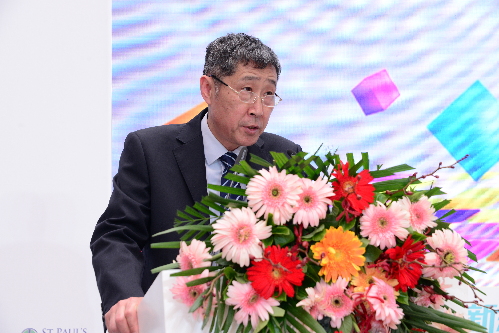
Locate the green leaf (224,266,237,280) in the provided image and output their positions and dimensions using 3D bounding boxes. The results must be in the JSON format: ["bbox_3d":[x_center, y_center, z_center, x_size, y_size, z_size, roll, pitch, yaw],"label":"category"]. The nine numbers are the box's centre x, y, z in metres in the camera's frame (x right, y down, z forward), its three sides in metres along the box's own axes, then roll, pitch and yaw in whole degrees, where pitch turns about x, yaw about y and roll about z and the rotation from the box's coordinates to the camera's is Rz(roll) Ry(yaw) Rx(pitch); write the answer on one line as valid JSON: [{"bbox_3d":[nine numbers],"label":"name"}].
[{"bbox_3d":[-0.034,0.191,1.730,0.022,0.026,0.012,0,-11,11],"label":"green leaf"}]

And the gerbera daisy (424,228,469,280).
[{"bbox_3d":[0.347,0.154,1.720,0.088,0.090,0.030,0,0,-19],"label":"gerbera daisy"}]

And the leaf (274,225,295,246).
[{"bbox_3d":[0.061,0.124,1.750,0.040,0.040,0.018,0,-6,-12],"label":"leaf"}]

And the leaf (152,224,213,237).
[{"bbox_3d":[-0.120,0.115,1.740,0.112,0.014,0.022,-6,25,-12],"label":"leaf"}]

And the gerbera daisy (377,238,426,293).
[{"bbox_3d":[0.280,0.181,1.790,0.098,0.103,0.040,1,0,-22],"label":"gerbera daisy"}]

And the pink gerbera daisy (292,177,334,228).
[{"bbox_3d":[0.109,0.064,1.770,0.094,0.096,0.035,0,-5,-6],"label":"pink gerbera daisy"}]

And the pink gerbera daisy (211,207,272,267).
[{"bbox_3d":[-0.014,0.125,1.730,0.108,0.106,0.035,0,-5,7],"label":"pink gerbera daisy"}]

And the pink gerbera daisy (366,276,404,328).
[{"bbox_3d":[0.245,0.245,1.750,0.080,0.096,0.045,2,-12,-30],"label":"pink gerbera daisy"}]

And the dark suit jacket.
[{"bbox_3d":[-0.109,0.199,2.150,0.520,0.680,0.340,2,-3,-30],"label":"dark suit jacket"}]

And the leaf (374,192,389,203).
[{"bbox_3d":[0.238,0.056,1.750,0.026,0.020,0.012,0,-17,-6],"label":"leaf"}]

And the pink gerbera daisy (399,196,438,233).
[{"bbox_3d":[0.322,0.094,1.860,0.083,0.080,0.035,1,-6,-25],"label":"pink gerbera daisy"}]

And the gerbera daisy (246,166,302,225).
[{"bbox_3d":[0.044,0.051,1.700,0.099,0.102,0.030,0,-7,2],"label":"gerbera daisy"}]

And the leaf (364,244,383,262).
[{"bbox_3d":[0.219,0.155,1.730,0.034,0.034,0.012,0,-11,-9],"label":"leaf"}]

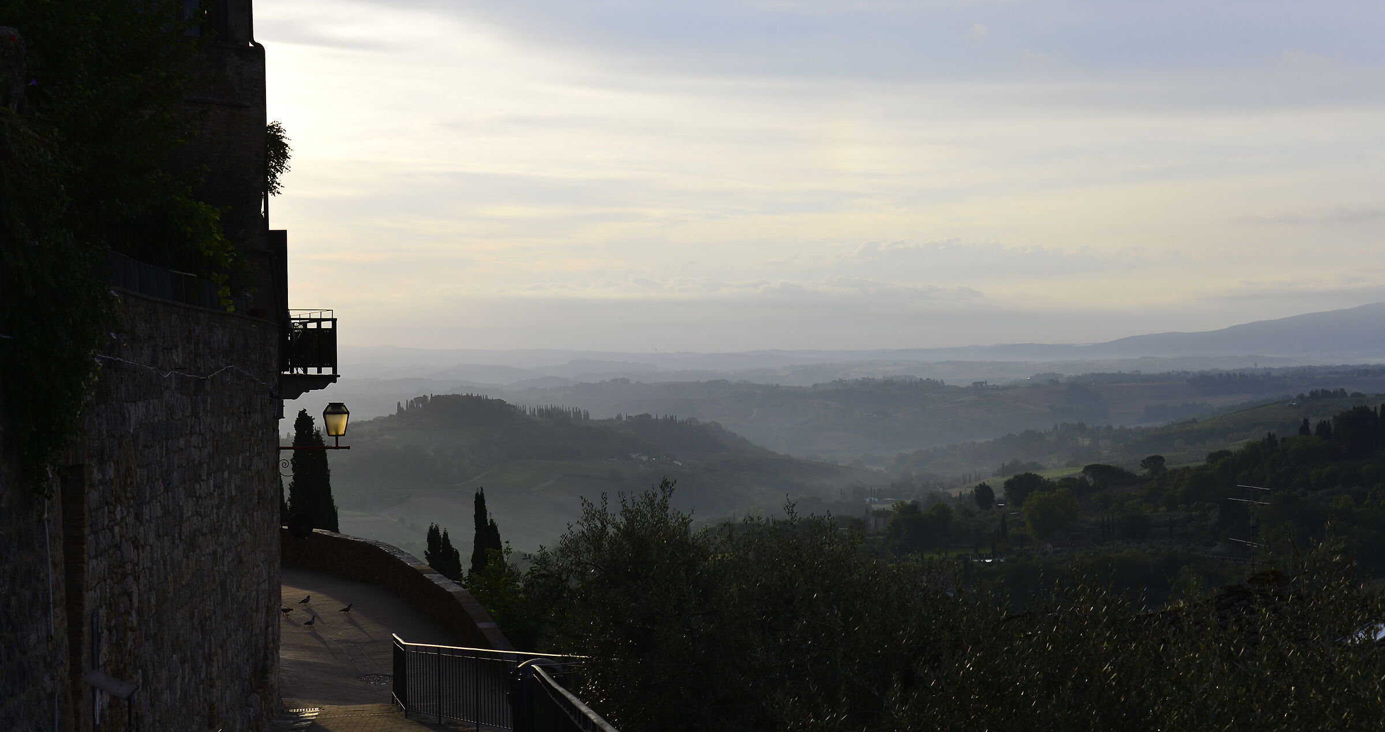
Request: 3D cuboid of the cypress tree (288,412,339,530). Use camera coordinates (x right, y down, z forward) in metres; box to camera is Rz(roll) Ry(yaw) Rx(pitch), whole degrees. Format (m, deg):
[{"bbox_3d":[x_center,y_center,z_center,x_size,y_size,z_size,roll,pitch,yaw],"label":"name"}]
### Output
[{"bbox_3d":[-12.411,4.059,63.000,1.700,5.400,1.700,0,1,-12],"label":"cypress tree"}]

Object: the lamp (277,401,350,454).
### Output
[{"bbox_3d":[-5.803,0.938,29.500,1.130,0.780,0.420,0,1,-12],"label":"lamp"}]

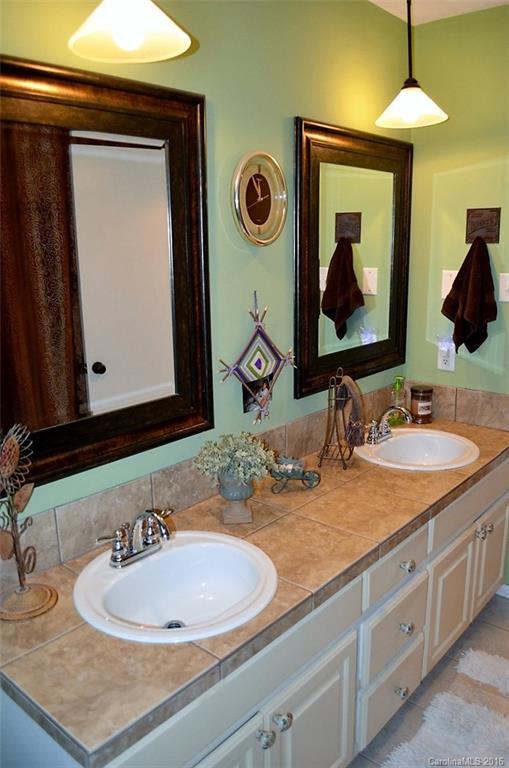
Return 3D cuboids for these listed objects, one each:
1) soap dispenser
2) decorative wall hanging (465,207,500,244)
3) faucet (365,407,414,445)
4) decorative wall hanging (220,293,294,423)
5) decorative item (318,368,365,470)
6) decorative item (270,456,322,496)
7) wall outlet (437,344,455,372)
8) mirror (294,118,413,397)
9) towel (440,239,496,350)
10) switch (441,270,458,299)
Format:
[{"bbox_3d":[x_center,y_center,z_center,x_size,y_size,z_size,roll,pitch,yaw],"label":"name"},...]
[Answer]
[{"bbox_3d":[0.626,0.078,2.538,0.073,0.205,0.062,-3,13,-12],"label":"soap dispenser"},{"bbox_3d":[0.931,-0.643,2.344,0.143,0.141,0.018,10,16,40],"label":"decorative wall hanging"},{"bbox_3d":[0.532,0.163,2.261,0.140,0.140,0.230,10,16,40],"label":"faucet"},{"bbox_3d":[0.017,-0.085,1.864,0.043,0.425,0.365,10,16,40],"label":"decorative wall hanging"},{"bbox_3d":[0.307,0.128,2.042,0.135,0.328,0.113,4,13,21],"label":"decorative item"},{"bbox_3d":[0.127,0.300,1.838,0.163,0.085,0.083,-3,13,-8],"label":"decorative item"},{"bbox_3d":[0.846,-0.117,2.549,0.080,0.121,0.015,10,16,40],"label":"wall outlet"},{"bbox_3d":[0.414,-0.474,2.257,0.040,0.946,0.801,10,16,40],"label":"mirror"},{"bbox_3d":[0.887,-0.373,2.406,0.220,0.473,0.070,10,16,40],"label":"towel"},{"bbox_3d":[0.840,-0.427,2.480,0.080,0.123,0.013,10,16,40],"label":"switch"}]

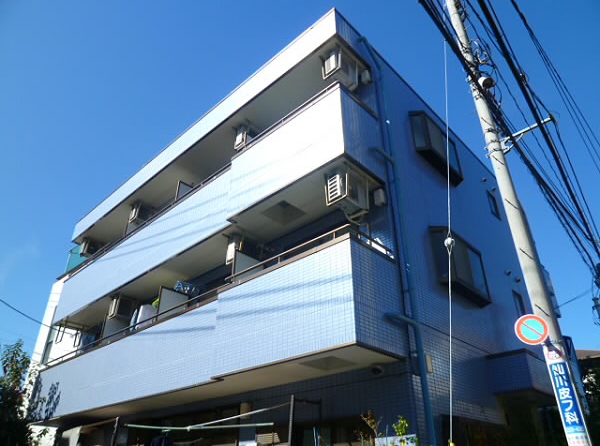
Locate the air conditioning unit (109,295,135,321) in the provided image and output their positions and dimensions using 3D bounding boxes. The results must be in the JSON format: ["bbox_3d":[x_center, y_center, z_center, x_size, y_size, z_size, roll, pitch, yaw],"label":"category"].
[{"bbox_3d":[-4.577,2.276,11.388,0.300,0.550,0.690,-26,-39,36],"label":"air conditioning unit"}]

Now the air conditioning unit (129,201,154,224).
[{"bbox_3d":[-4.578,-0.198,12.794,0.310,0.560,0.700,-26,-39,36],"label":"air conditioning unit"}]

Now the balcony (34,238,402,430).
[{"bbox_3d":[-3.168,3.061,9.269,11.690,1.505,1.140,-26,-39,36],"label":"balcony"}]

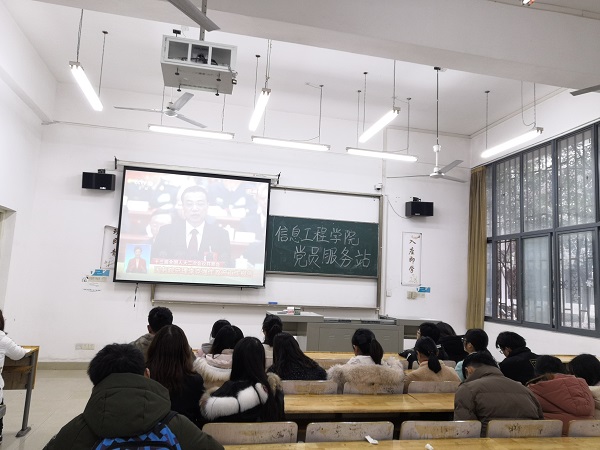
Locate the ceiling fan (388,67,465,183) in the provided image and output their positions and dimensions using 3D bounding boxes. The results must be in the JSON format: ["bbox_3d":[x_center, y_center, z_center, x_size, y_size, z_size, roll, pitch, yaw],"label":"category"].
[{"bbox_3d":[1.873,-1.408,6.433,1.300,1.558,1.300,5,-7,-12],"label":"ceiling fan"}]

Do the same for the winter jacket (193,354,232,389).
[{"bbox_3d":[-0.587,1.349,3.748,0.580,0.580,0.460,4,-7,-12],"label":"winter jacket"}]

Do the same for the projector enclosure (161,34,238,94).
[{"bbox_3d":[-0.865,-1.360,4.032,0.585,0.234,0.475,4,-7,-12],"label":"projector enclosure"}]

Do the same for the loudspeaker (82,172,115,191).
[{"bbox_3d":[-3.294,-0.693,7.636,0.460,0.260,0.260,5,-7,-16],"label":"loudspeaker"}]

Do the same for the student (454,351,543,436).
[{"bbox_3d":[1.206,1.417,3.044,0.580,1.200,0.700,5,-7,-17],"label":"student"}]

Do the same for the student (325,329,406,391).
[{"bbox_3d":[0.486,1.538,4.172,0.640,1.230,0.720,4,-7,-12],"label":"student"}]

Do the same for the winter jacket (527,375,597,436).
[{"bbox_3d":[1.743,1.284,3.126,0.500,0.620,0.500,5,-7,-17],"label":"winter jacket"}]

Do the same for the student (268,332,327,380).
[{"bbox_3d":[-0.076,1.518,4.029,0.520,1.180,0.720,4,-7,-12],"label":"student"}]

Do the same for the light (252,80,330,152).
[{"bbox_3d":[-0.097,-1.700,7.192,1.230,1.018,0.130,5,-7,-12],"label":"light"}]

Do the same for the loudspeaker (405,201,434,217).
[{"bbox_3d":[2.285,-0.276,8.830,0.460,0.260,0.260,3,-6,-4],"label":"loudspeaker"}]

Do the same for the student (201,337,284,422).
[{"bbox_3d":[-0.351,1.258,2.664,0.490,1.240,0.620,5,-7,-12],"label":"student"}]

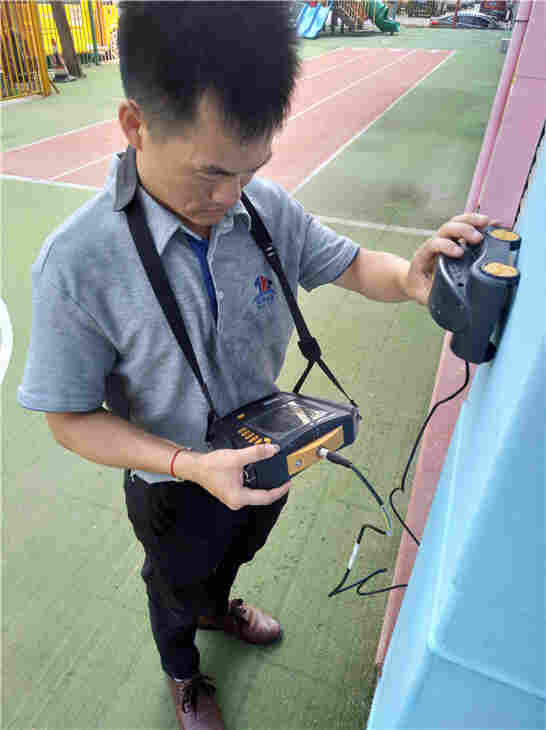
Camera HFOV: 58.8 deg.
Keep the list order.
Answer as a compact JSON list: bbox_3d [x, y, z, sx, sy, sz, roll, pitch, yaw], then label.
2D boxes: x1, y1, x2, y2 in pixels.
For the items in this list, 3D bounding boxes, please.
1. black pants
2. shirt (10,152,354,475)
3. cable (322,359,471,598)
[{"bbox_3d":[-0.147,0.499,1.228,0.380,0.910,0.310,-22,42,-26],"label":"black pants"},{"bbox_3d":[-0.131,-0.059,0.830,0.560,0.560,0.290,-20,41,-24],"label":"shirt"},{"bbox_3d":[0.199,0.252,0.892,0.280,0.560,0.180,-24,43,-27],"label":"cable"}]

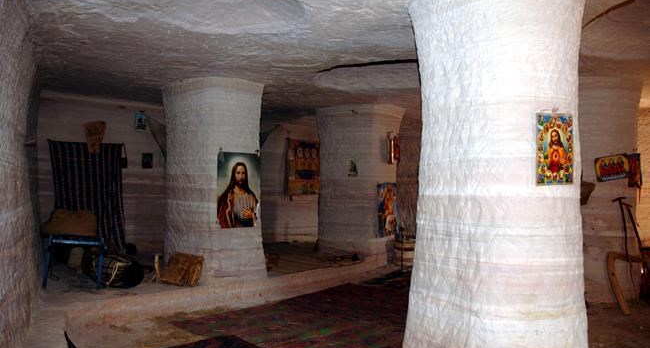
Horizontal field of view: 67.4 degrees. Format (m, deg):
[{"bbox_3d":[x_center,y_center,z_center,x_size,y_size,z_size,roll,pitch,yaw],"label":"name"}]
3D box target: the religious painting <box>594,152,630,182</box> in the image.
[{"bbox_3d":[3.153,-0.071,5.350,0.335,0.265,0.020,-10,-8,44],"label":"religious painting"}]

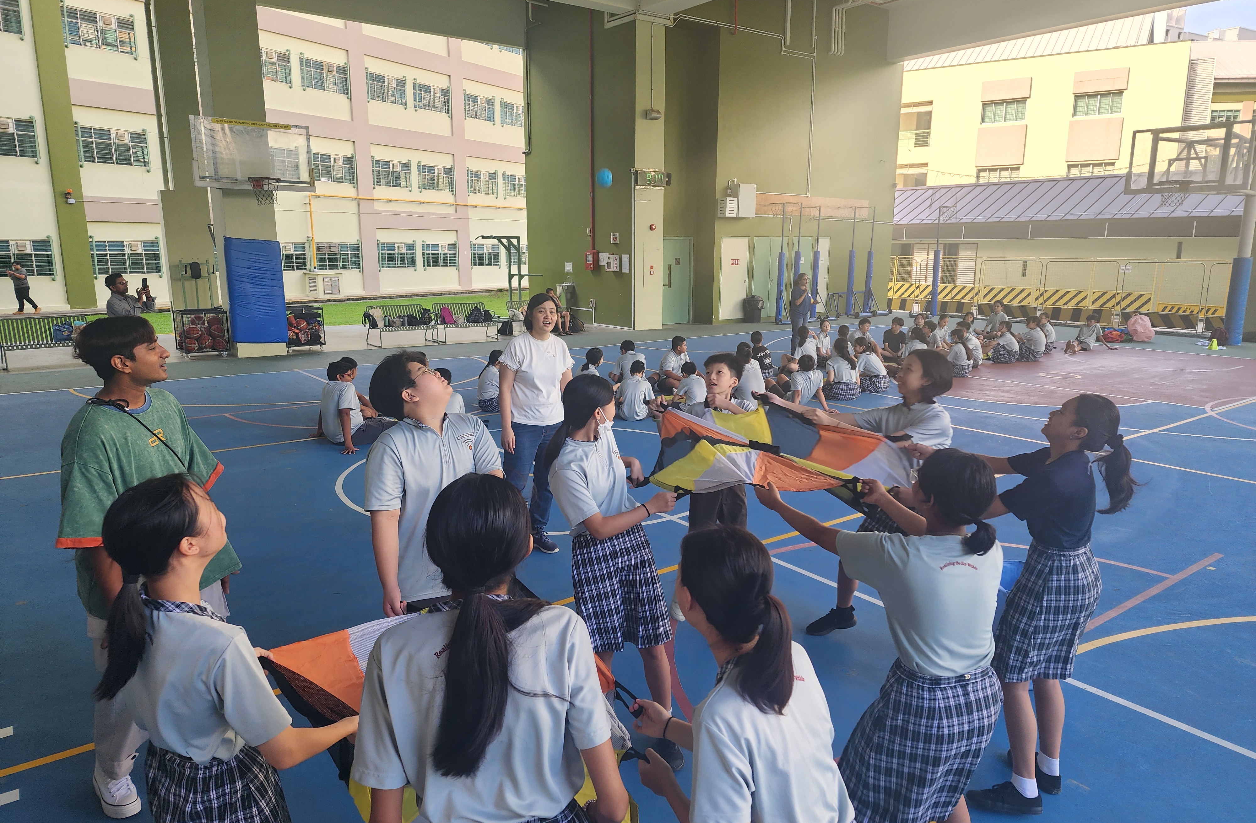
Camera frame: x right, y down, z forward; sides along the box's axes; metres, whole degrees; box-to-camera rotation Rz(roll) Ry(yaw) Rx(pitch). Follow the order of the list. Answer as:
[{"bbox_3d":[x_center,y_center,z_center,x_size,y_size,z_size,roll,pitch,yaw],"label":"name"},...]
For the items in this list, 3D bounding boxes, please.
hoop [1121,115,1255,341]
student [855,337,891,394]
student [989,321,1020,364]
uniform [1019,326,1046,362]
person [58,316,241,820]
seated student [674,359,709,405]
[{"bbox_3d":[10.809,-3.100,15.503,4.150,3.970,1.820,-8,14,-36],"label":"hoop"},{"bbox_3d":[3.323,-0.665,11.389,0.660,0.750,0.480,5,12,22],"label":"student"},{"bbox_3d":[6.618,-1.274,14.760,0.700,0.730,0.450,7,13,31],"label":"student"},{"bbox_3d":[7.169,-1.205,14.778,0.500,0.590,0.430,6,13,29],"label":"uniform"},{"bbox_3d":[-1.716,0.541,2.985,0.420,1.710,0.580,7,13,31],"label":"person"},{"bbox_3d":[0.721,-0.308,9.729,0.460,0.680,0.660,-8,14,-37],"label":"seated student"}]

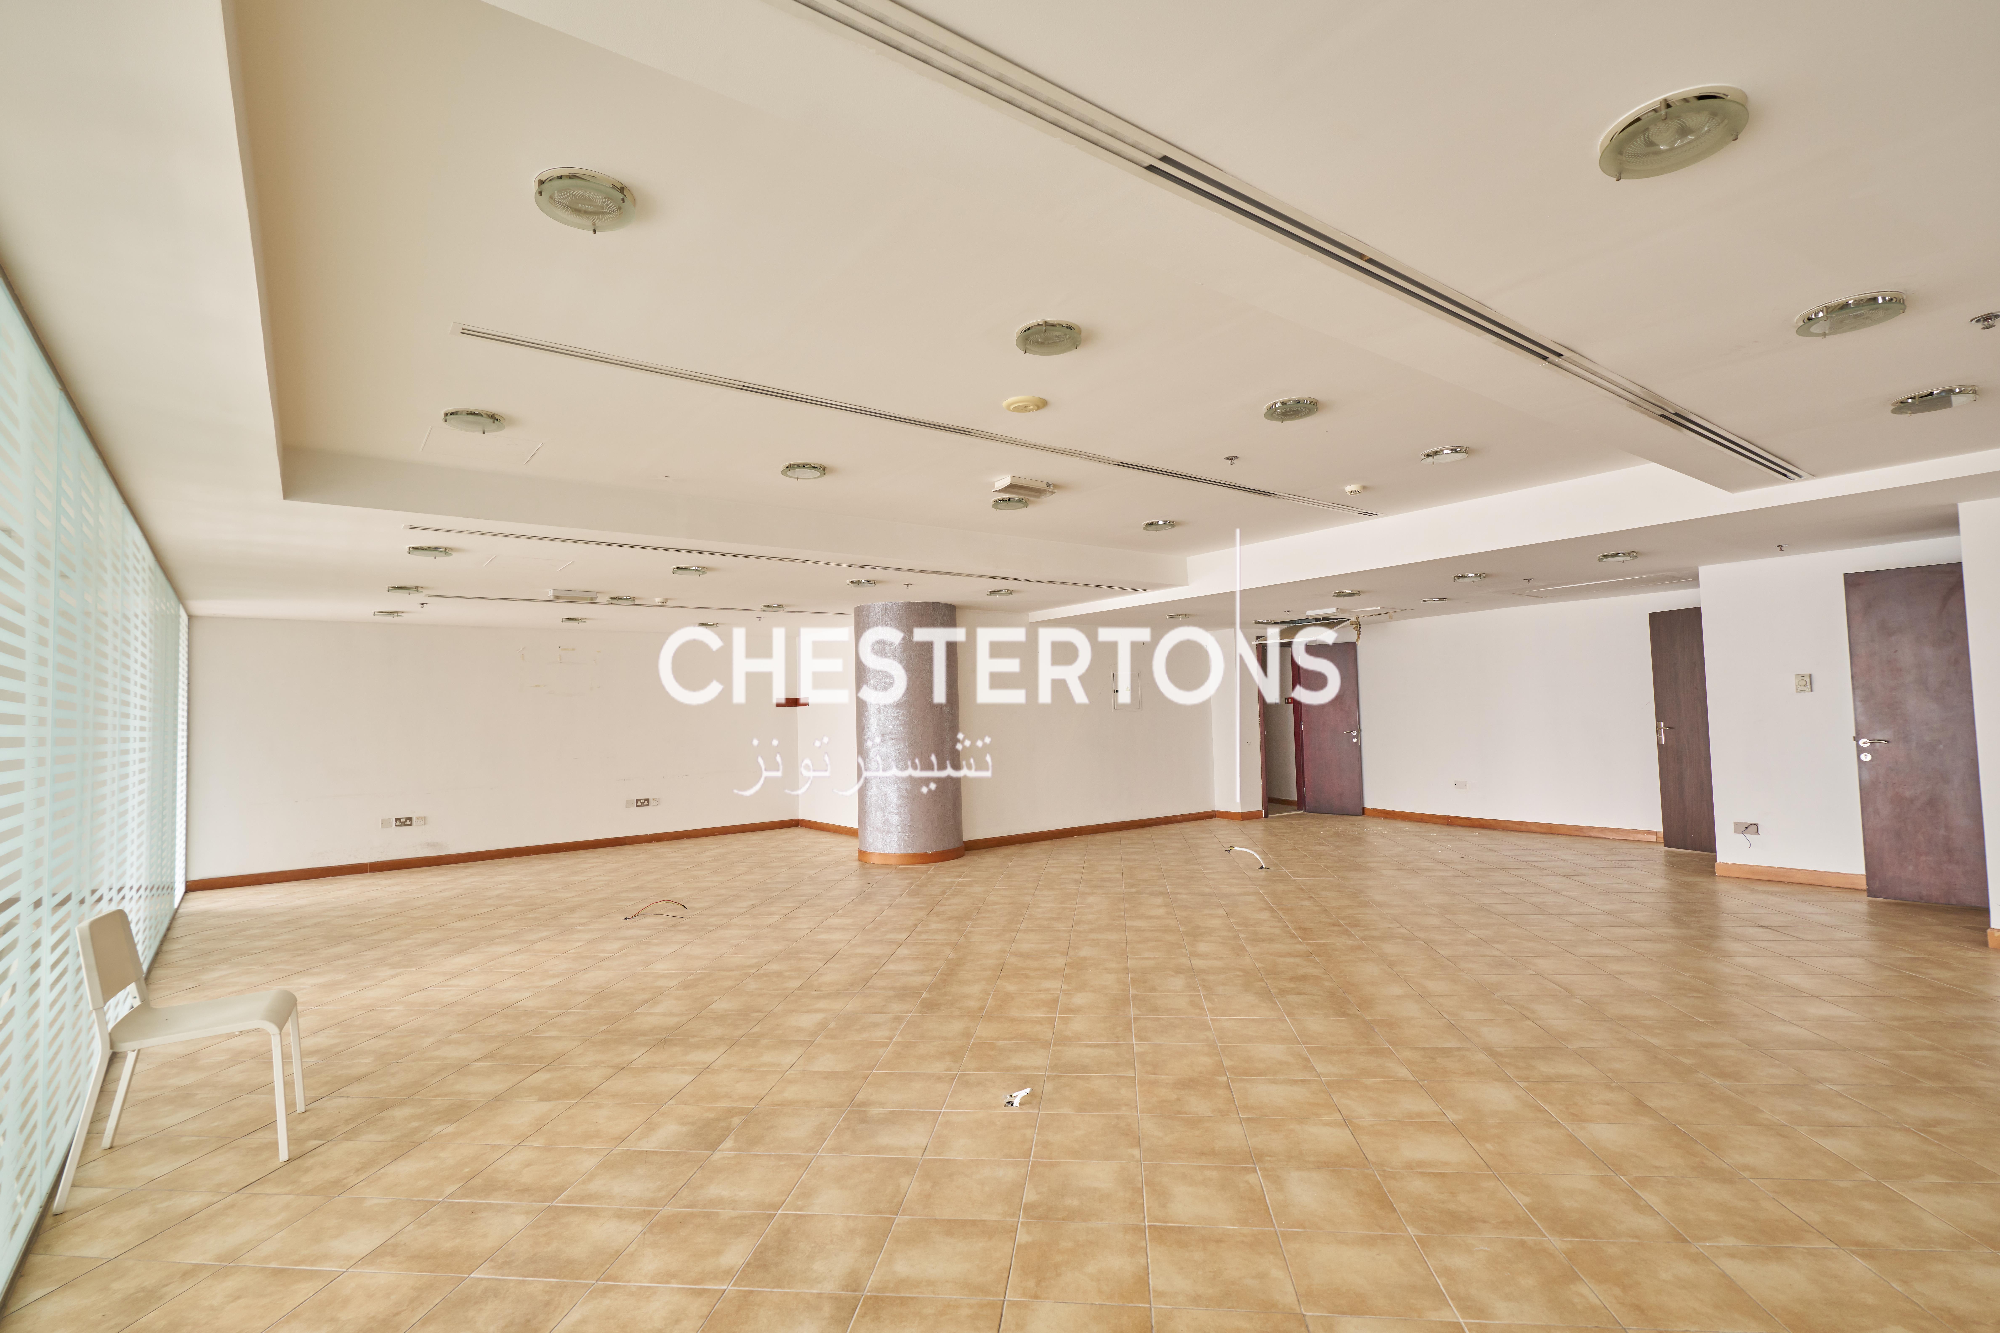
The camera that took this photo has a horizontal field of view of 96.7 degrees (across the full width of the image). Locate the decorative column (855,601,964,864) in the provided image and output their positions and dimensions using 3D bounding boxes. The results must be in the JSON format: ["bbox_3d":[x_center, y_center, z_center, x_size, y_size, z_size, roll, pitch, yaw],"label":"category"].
[{"bbox_3d":[-0.882,0.631,8.627,1.015,2.392,1.015,-2,-3,0],"label":"decorative column"}]

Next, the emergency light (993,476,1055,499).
[{"bbox_3d":[0.161,-1.124,5.588,0.348,0.057,0.164,1,-5,-35],"label":"emergency light"}]

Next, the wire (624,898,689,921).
[{"bbox_3d":[-2.480,1.764,6.429,0.453,0.110,0.080,-2,-4,1],"label":"wire"}]

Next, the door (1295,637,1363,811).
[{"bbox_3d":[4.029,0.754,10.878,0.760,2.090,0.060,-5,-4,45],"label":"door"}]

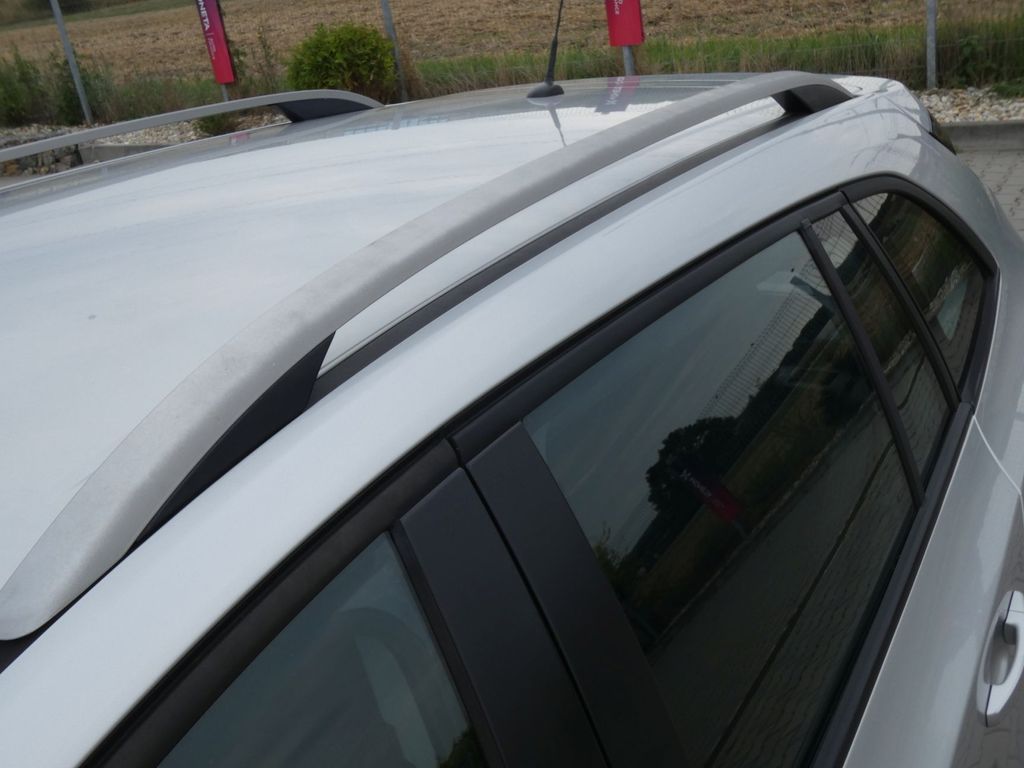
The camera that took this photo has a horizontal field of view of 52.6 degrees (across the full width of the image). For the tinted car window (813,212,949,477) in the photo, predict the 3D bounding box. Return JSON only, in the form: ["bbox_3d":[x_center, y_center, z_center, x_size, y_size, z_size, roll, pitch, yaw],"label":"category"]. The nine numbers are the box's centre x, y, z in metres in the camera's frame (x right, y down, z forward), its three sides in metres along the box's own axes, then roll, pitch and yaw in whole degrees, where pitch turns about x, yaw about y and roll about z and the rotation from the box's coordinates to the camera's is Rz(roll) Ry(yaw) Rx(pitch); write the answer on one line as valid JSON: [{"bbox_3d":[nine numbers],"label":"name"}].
[{"bbox_3d":[0.497,-0.071,1.410,0.030,0.355,0.195,-25,8,41],"label":"tinted car window"}]

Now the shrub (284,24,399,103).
[{"bbox_3d":[-1.724,-3.180,10.500,1.100,0.970,1.050,9,29,35],"label":"shrub"}]

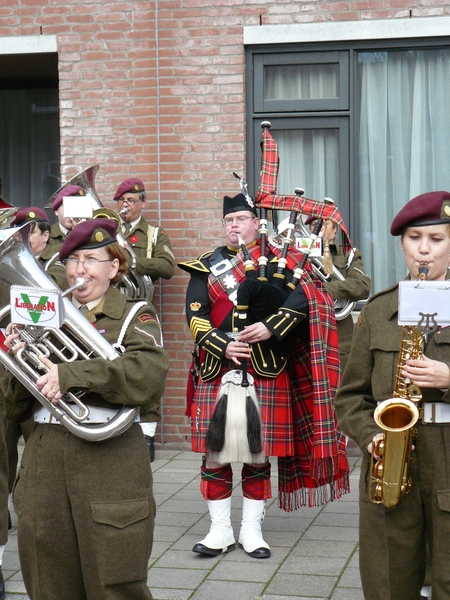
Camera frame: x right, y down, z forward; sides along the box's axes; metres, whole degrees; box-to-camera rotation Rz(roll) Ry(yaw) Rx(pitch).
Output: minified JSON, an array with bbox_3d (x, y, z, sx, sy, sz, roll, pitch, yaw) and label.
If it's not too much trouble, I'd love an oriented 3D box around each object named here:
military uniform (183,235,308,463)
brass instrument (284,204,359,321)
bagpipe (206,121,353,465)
[{"bbox_3d":[0.096,0.239,7.180,0.610,1.060,0.400,0,5,12],"label":"military uniform"},{"bbox_3d":[0.550,-0.191,8.300,0.340,0.670,0.320,-38,3,14],"label":"brass instrument"},{"bbox_3d":[0.285,-0.095,7.100,0.660,1.480,0.450,0,5,12],"label":"bagpipe"}]

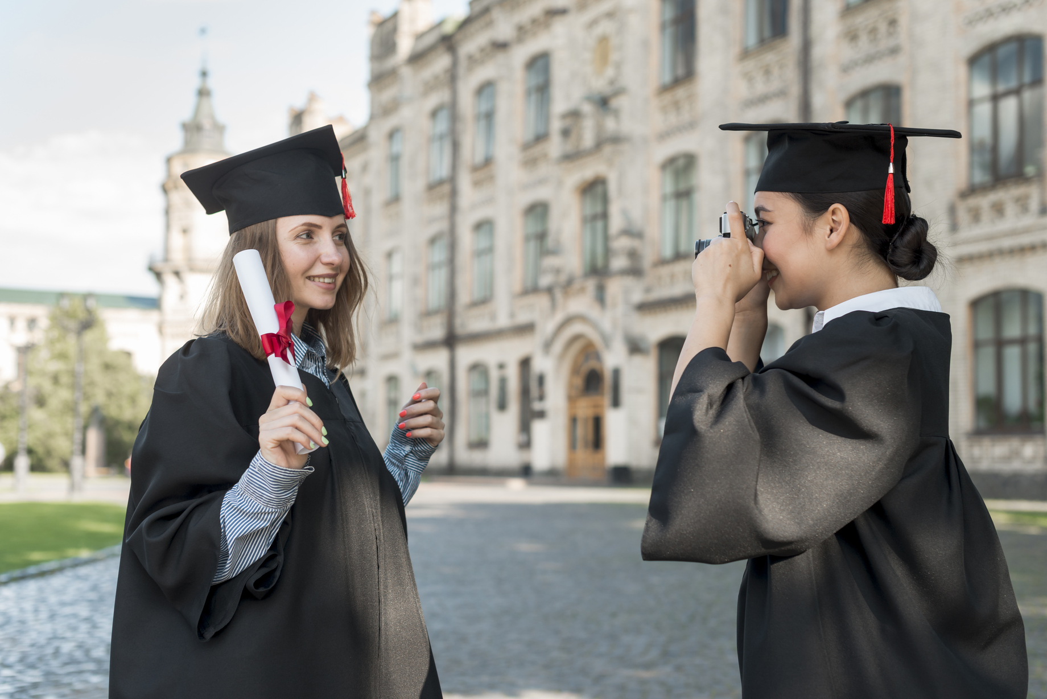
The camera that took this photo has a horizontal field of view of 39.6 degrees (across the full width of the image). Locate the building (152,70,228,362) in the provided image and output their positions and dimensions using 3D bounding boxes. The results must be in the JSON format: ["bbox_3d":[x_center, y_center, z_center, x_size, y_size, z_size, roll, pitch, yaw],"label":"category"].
[{"bbox_3d":[-25.387,-6.242,115.000,7.200,32.000,7.200,-1,-5,19],"label":"building"}]

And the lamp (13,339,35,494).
[{"bbox_3d":[-14.421,1.878,42.000,0.660,4.488,0.620,1,-5,0],"label":"lamp"}]

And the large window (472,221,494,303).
[{"bbox_3d":[-1.365,-3.023,49.535,0.200,2.720,1.700,2,-5,-26],"label":"large window"}]

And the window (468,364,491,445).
[{"bbox_3d":[-1.531,1.974,51.755,0.300,2.877,1.962,3,-5,-27],"label":"window"}]

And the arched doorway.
[{"bbox_3d":[1.958,1.879,44.796,0.500,4.247,2.479,3,-5,-27],"label":"arched doorway"}]

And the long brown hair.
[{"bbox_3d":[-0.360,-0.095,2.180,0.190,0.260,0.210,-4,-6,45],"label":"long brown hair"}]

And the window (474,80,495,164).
[{"bbox_3d":[-1.343,-8.197,52.421,0.300,2.913,1.891,3,-5,-27],"label":"window"}]

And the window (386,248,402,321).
[{"bbox_3d":[-5.037,-2.559,56.868,0.200,2.720,1.700,2,-5,-26],"label":"window"}]

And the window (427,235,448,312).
[{"bbox_3d":[-3.265,-2.944,55.721,0.300,2.886,2.063,3,-5,-27],"label":"window"}]

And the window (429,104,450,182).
[{"bbox_3d":[-3.057,-7.510,53.298,0.200,2.720,1.700,2,-5,-26],"label":"window"}]

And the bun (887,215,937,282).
[{"bbox_3d":[0.515,-0.134,1.930,0.064,0.084,0.078,2,-5,-17],"label":"bun"}]

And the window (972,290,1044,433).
[{"bbox_3d":[9.295,0.220,27.872,0.200,2.720,1.850,2,-5,-26],"label":"window"}]

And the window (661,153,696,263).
[{"bbox_3d":[4.114,-3.789,38.600,0.200,2.720,1.700,2,-5,-26],"label":"window"}]

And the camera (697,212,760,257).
[{"bbox_3d":[0.268,-0.138,1.920,0.082,0.088,0.135,-1,-5,20],"label":"camera"}]

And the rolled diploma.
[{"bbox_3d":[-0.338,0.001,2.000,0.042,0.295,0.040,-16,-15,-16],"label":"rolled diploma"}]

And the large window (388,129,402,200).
[{"bbox_3d":[-5.040,-7.311,57.261,0.200,2.720,1.700,2,-5,-26],"label":"large window"}]

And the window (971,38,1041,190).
[{"bbox_3d":[9.872,-4.927,29.683,0.300,2.931,2.106,3,-5,-27],"label":"window"}]

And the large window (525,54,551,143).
[{"bbox_3d":[0.519,-8.474,48.730,0.300,2.862,1.923,3,-5,-27],"label":"large window"}]

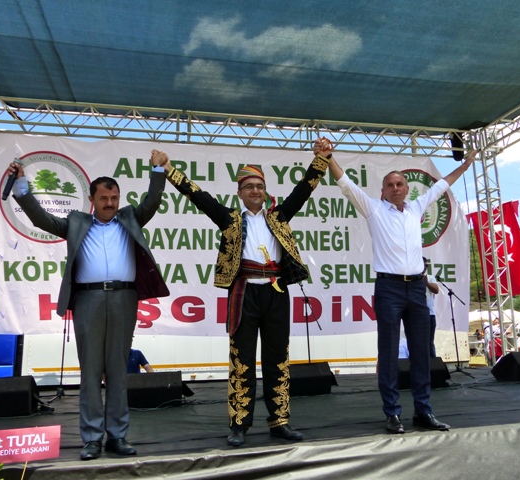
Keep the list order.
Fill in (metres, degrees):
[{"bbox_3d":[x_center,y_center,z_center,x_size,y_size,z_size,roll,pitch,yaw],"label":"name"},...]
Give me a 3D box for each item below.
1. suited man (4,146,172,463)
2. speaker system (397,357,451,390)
[{"bbox_3d":[-1.088,0.320,2.890,0.994,1.890,0.480,1,-10,-16],"label":"suited man"},{"bbox_3d":[1.655,1.404,4.974,0.550,0.310,0.420,0,-10,-10],"label":"speaker system"}]

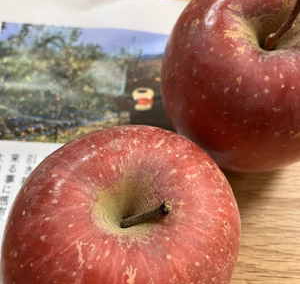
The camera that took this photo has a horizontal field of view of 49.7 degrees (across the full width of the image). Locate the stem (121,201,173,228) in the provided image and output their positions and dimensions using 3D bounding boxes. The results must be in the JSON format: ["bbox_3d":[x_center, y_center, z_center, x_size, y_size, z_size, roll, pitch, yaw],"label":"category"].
[{"bbox_3d":[-0.002,0.024,0.104,0.018,0.003,0.003,-24,78,18],"label":"stem"}]

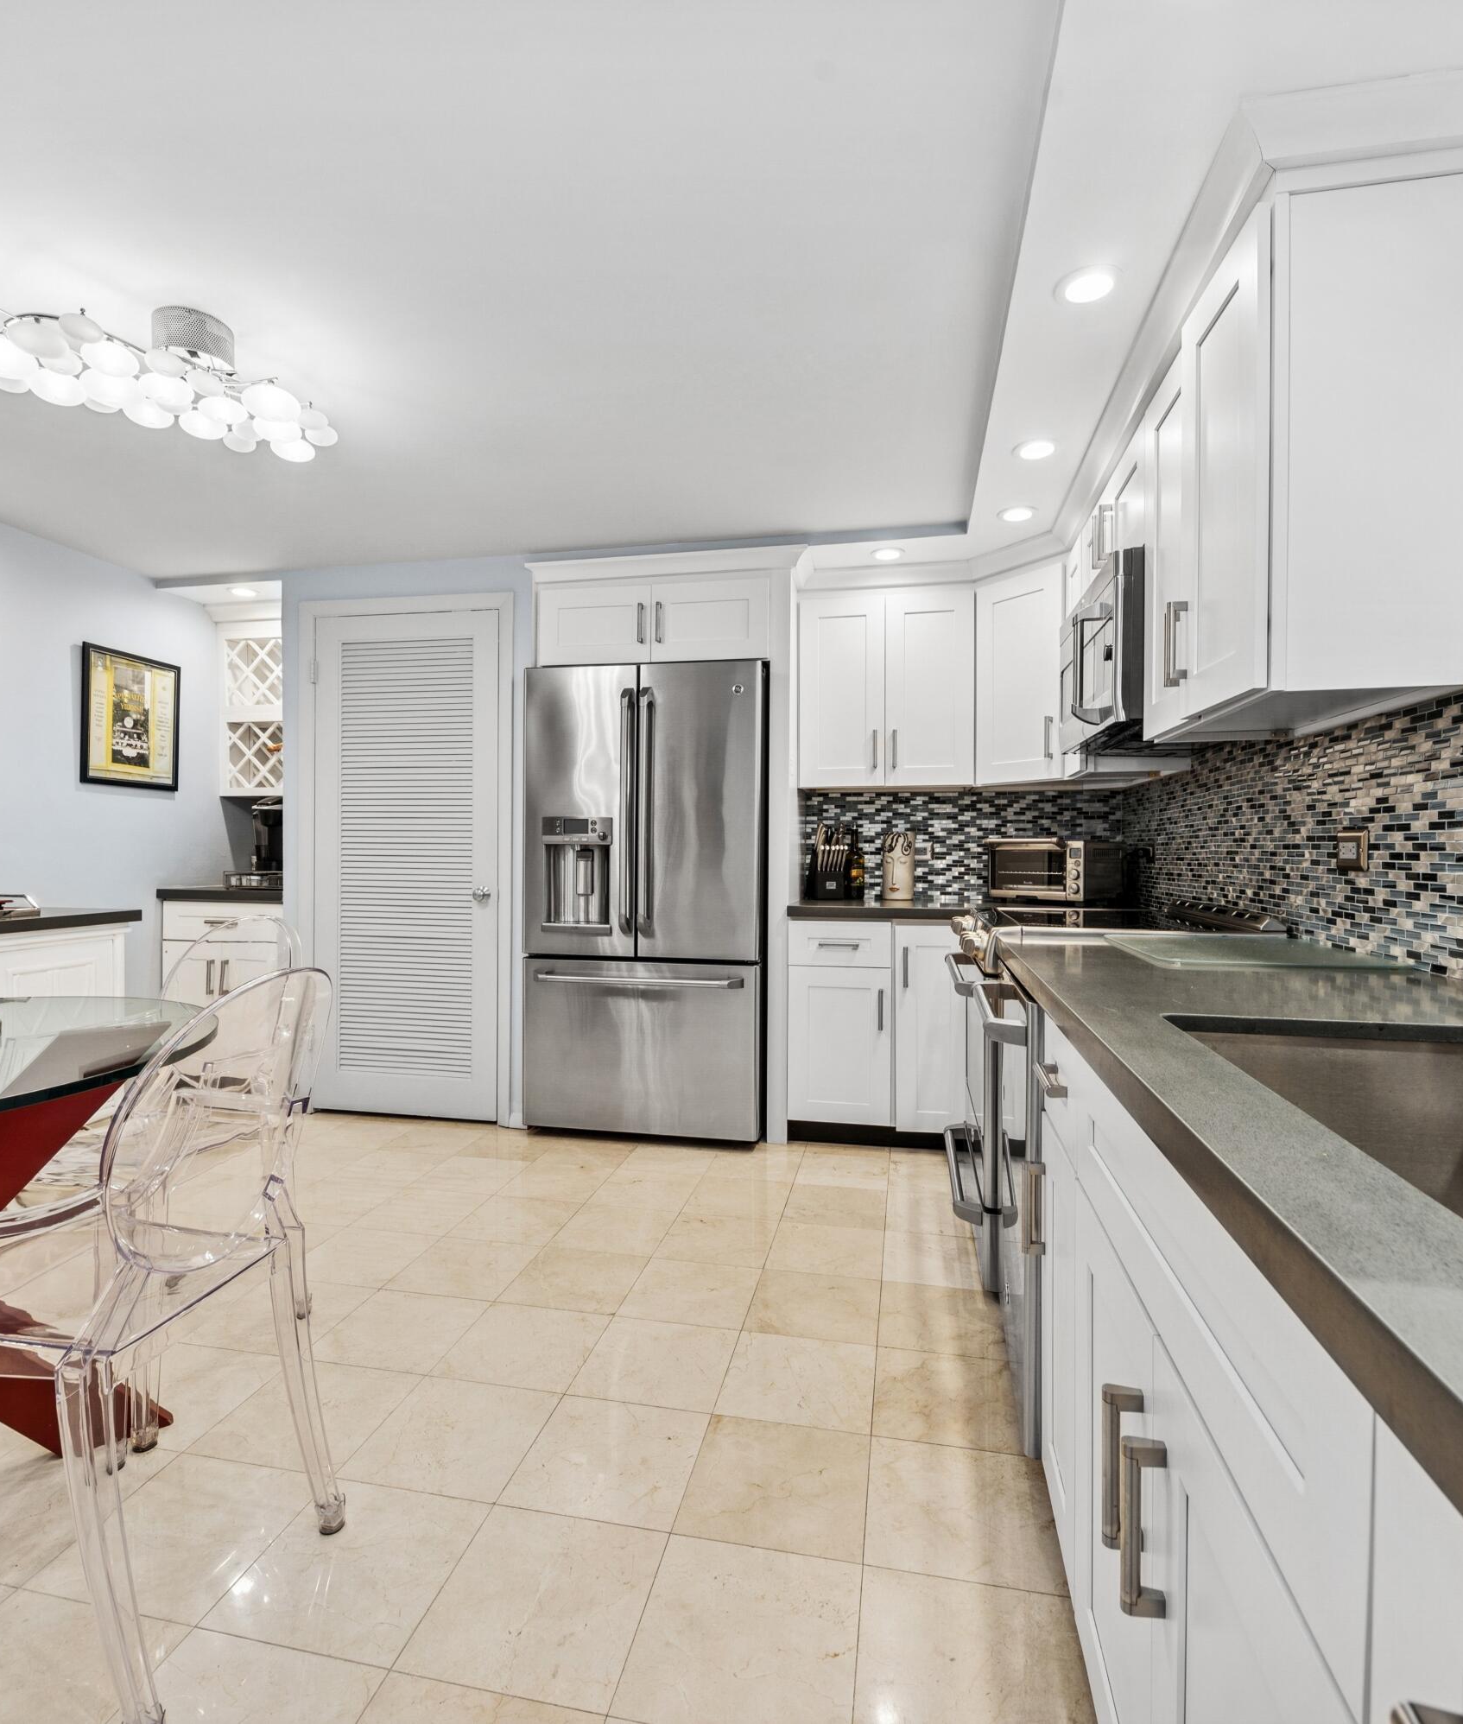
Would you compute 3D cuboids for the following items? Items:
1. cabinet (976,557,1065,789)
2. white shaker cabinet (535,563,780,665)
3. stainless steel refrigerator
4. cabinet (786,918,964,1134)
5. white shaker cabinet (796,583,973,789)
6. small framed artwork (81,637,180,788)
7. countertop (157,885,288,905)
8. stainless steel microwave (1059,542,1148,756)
[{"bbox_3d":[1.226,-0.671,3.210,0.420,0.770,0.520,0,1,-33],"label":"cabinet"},{"bbox_3d":[-0.225,-0.919,3.538,0.960,0.360,0.600,0,1,12],"label":"white shaker cabinet"},{"bbox_3d":[-0.275,0.146,3.495,0.910,1.775,0.760,0,1,12],"label":"stainless steel refrigerator"},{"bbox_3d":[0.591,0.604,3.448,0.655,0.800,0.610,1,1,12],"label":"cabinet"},{"bbox_3d":[0.630,-0.676,3.483,0.672,0.760,0.330,0,1,12],"label":"white shaker cabinet"},{"bbox_3d":[-2.516,-0.589,3.633,0.030,0.557,0.460,0,1,12],"label":"small framed artwork"},{"bbox_3d":[-2.139,0.147,4.018,0.630,0.045,0.640,1,1,12],"label":"countertop"},{"bbox_3d":[1.119,-0.519,2.277,0.395,0.410,0.760,1,1,12],"label":"stainless steel microwave"}]

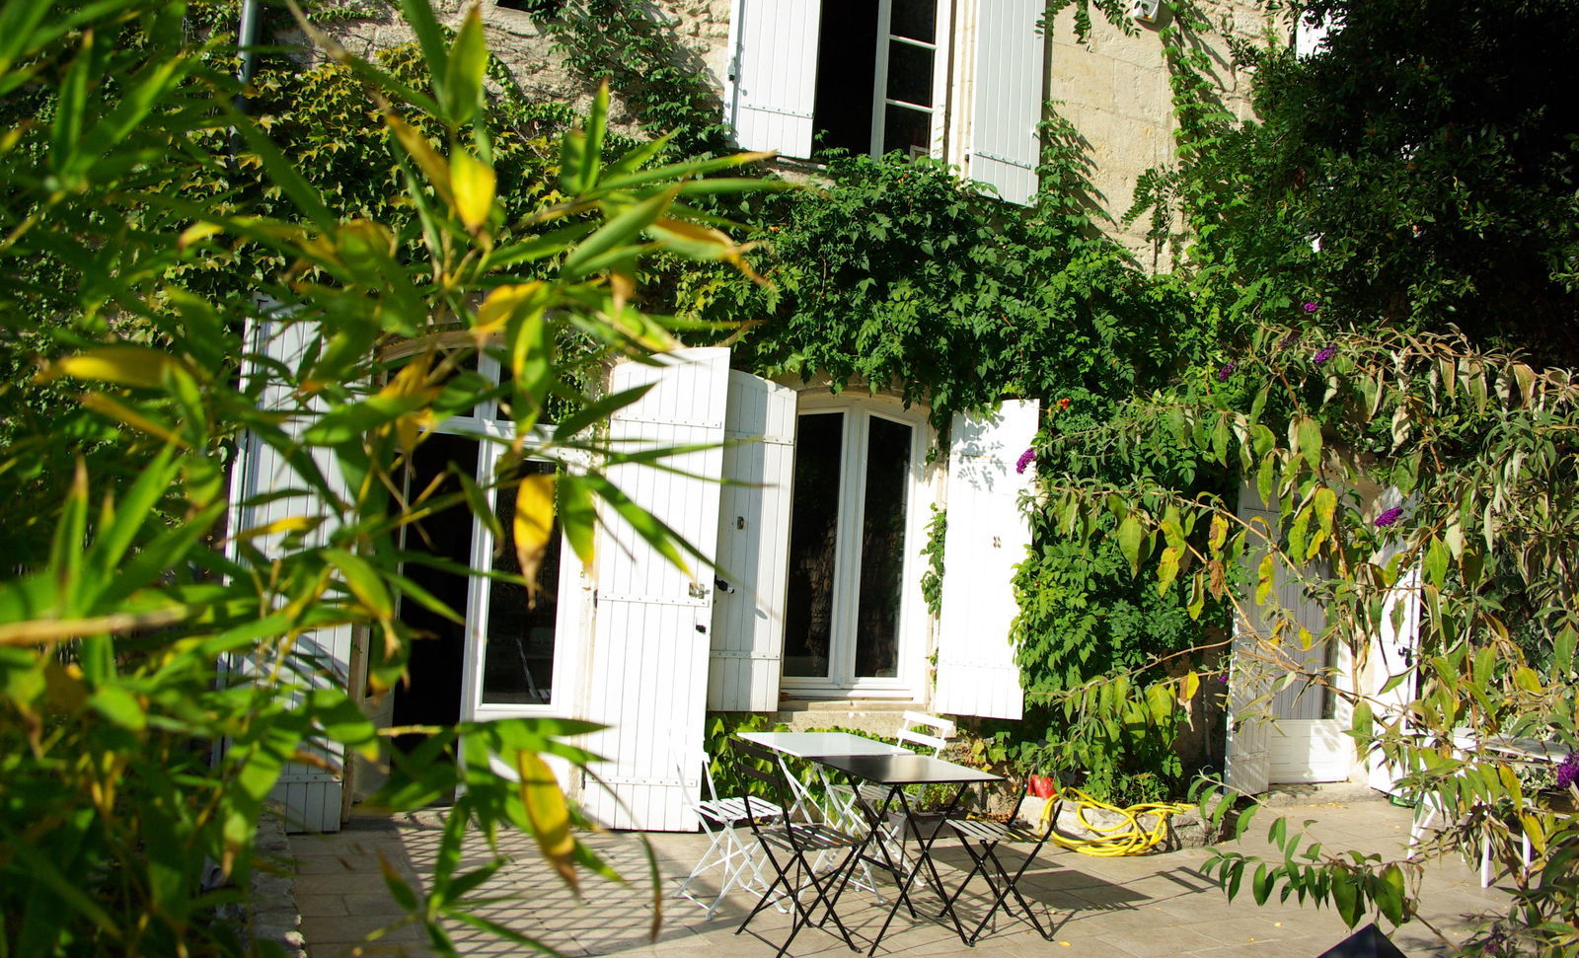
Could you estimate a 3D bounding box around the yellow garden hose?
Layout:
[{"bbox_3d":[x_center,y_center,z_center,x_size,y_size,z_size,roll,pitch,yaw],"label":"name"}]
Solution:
[{"bbox_3d":[1.917,2.007,6.925,0.900,0.270,0.520,4,-3,-5],"label":"yellow garden hose"}]

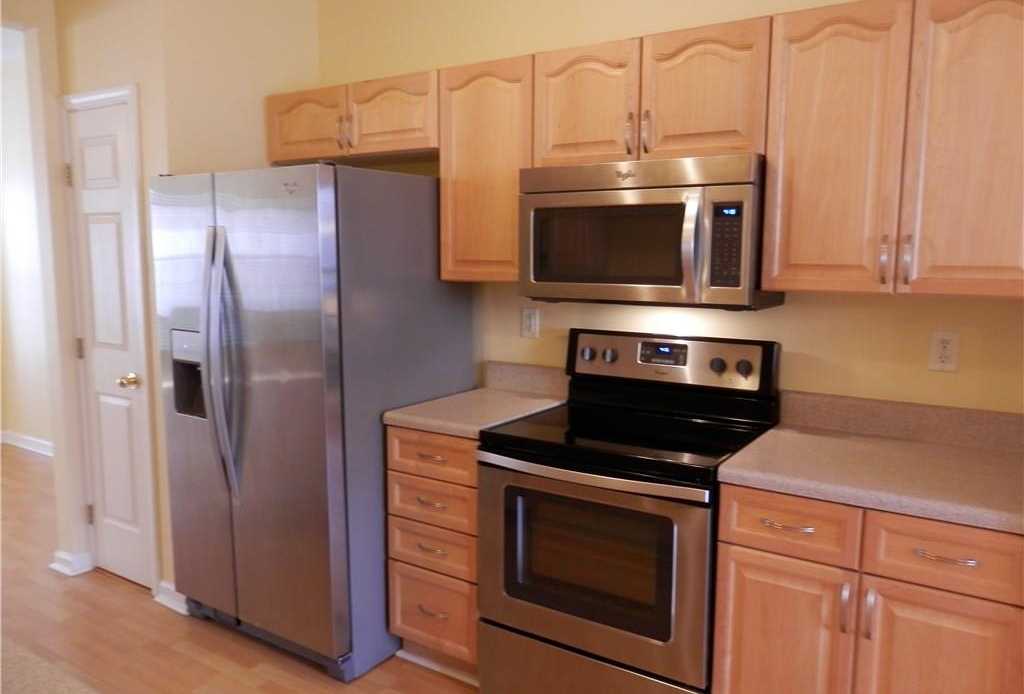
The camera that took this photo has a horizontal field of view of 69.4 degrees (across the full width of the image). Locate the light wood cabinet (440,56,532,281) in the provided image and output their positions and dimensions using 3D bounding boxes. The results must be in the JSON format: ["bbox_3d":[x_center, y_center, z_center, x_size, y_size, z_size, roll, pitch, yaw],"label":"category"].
[{"bbox_3d":[-0.006,-0.623,2.731,0.398,0.748,0.338,5,9,33],"label":"light wood cabinet"}]

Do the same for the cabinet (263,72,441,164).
[{"bbox_3d":[-0.565,-0.907,3.057,0.934,0.273,0.338,5,9,33],"label":"cabinet"}]

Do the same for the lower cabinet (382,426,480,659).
[{"bbox_3d":[-0.104,0.656,2.786,0.412,0.824,0.609,5,9,33],"label":"lower cabinet"}]

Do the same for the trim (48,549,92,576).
[{"bbox_3d":[-2.061,0.989,3.456,0.225,0.087,0.100,5,9,33],"label":"trim"}]

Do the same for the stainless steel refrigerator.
[{"bbox_3d":[-0.758,0.223,2.943,0.913,1.746,0.832,5,9,33],"label":"stainless steel refrigerator"}]

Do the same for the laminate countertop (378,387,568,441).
[{"bbox_3d":[-0.102,0.232,2.717,0.416,0.038,0.636,5,9,33],"label":"laminate countertop"}]

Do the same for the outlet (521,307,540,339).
[{"bbox_3d":[0.072,-0.094,2.948,0.076,0.117,0.009,5,9,33],"label":"outlet"}]

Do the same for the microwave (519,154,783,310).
[{"bbox_3d":[0.448,-0.360,2.401,0.757,0.433,0.445,5,9,33],"label":"microwave"}]

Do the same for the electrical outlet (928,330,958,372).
[{"bbox_3d":[1.274,0.014,2.178,0.072,0.116,0.009,5,9,33],"label":"electrical outlet"}]

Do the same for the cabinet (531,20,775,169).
[{"bbox_3d":[0.481,-0.763,2.395,0.763,0.381,0.338,5,9,33],"label":"cabinet"}]

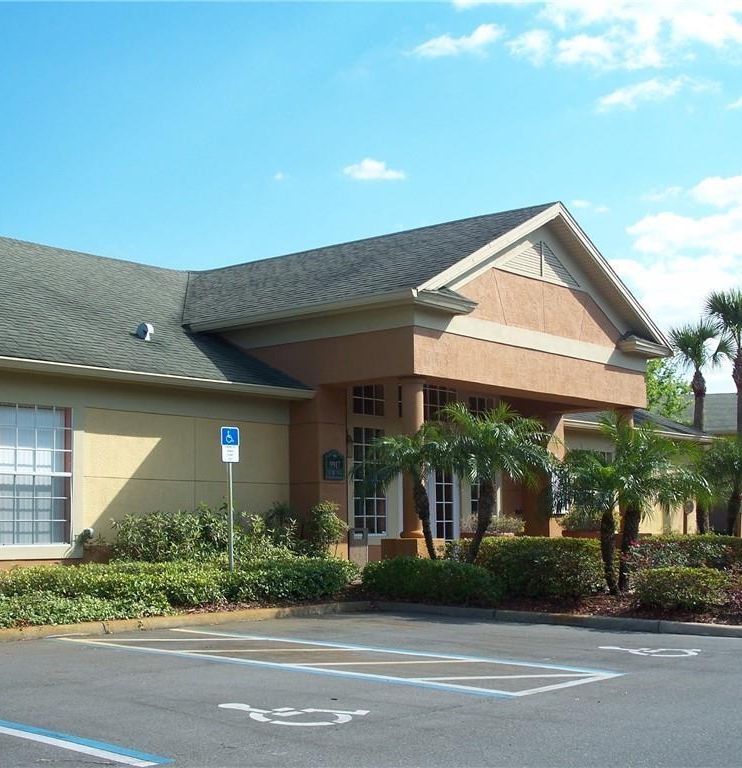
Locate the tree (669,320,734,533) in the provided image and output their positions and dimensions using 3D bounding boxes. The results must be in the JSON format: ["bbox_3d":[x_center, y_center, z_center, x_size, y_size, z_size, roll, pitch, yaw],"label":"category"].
[{"bbox_3d":[11.100,1.776,42.610,2.163,7.884,2.163,-4,-7,40],"label":"tree"}]

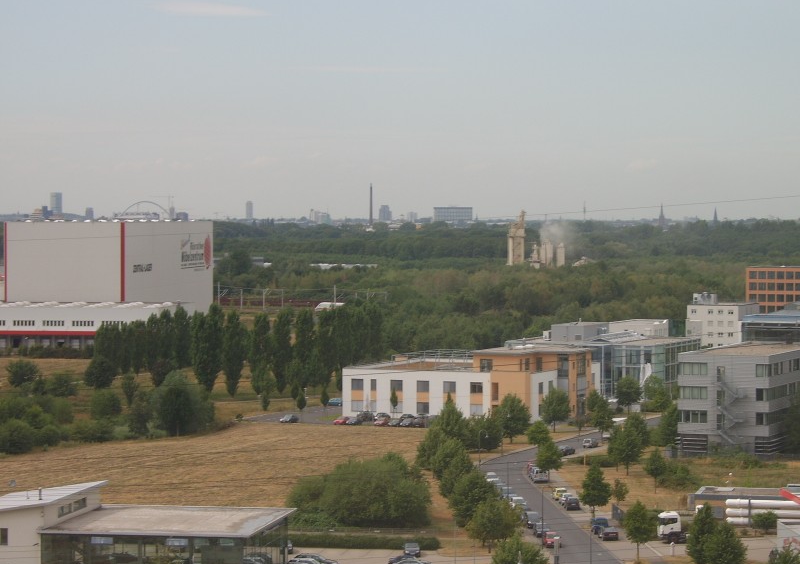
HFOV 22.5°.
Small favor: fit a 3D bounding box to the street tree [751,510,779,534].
[{"bbox_3d":[42.415,27.997,234.245,3.000,2.550,3.000,0,2,0],"label":"street tree"}]

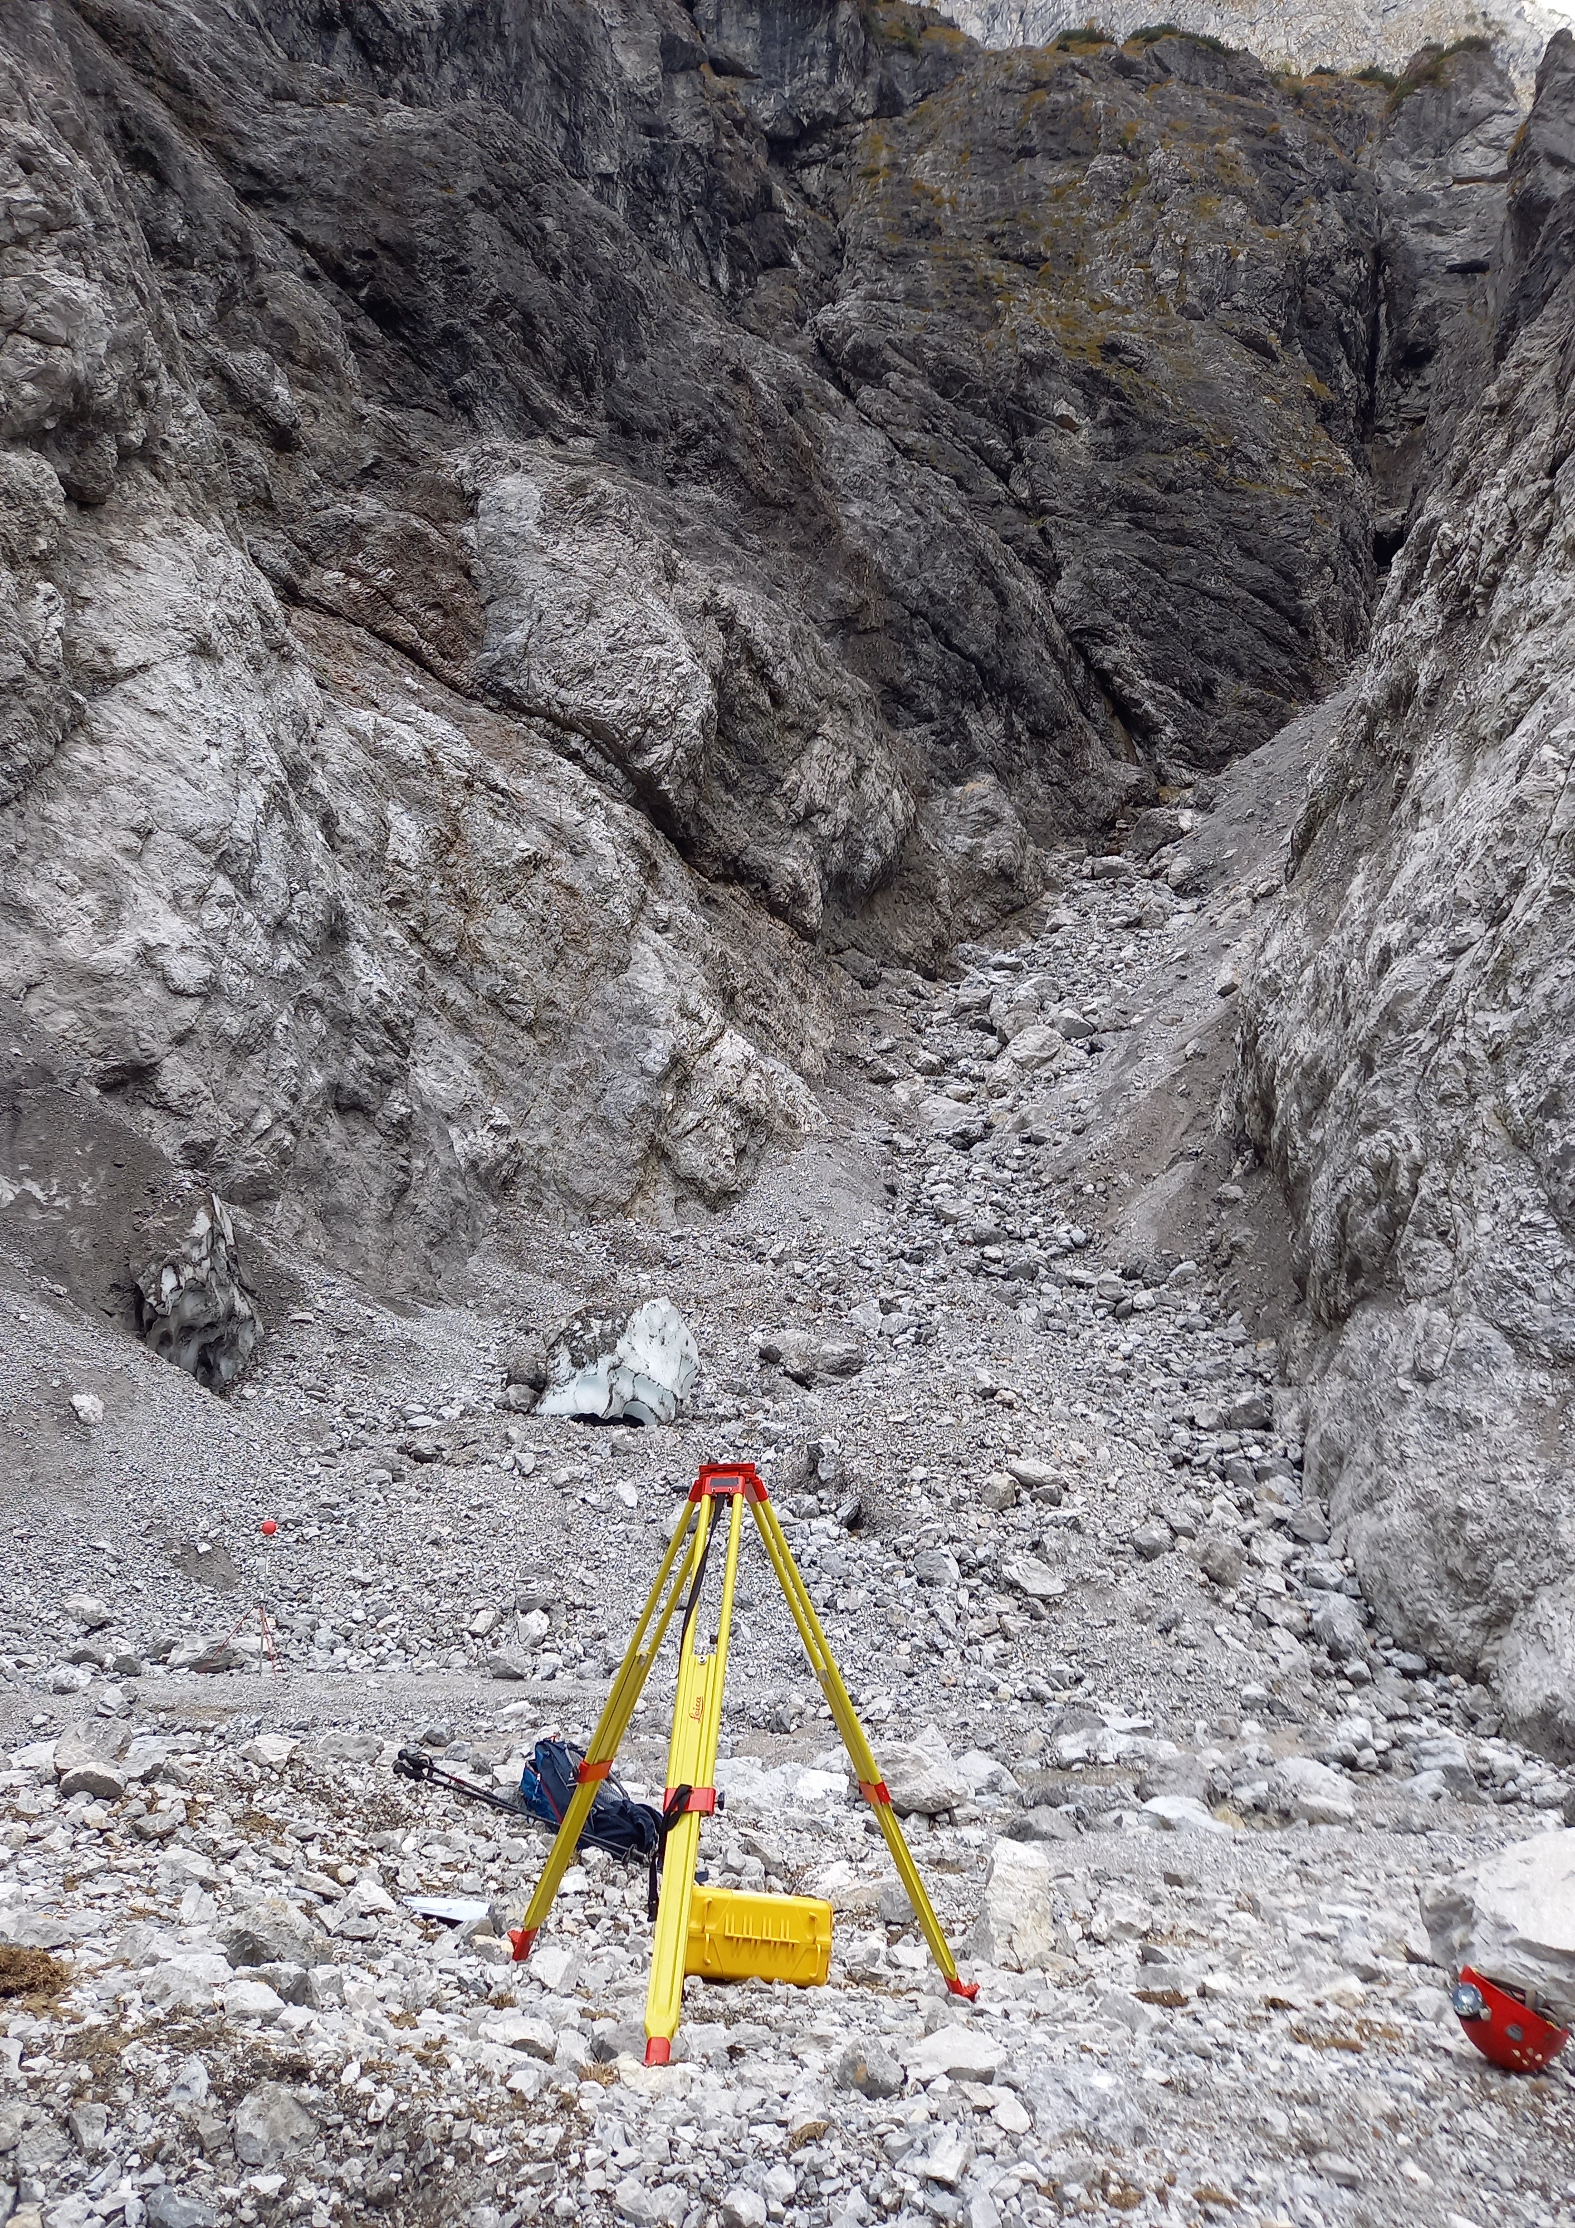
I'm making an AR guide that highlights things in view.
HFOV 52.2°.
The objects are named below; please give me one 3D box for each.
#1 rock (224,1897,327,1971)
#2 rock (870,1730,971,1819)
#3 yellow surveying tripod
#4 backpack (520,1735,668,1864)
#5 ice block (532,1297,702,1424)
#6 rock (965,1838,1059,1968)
[{"bbox_3d":[-1.447,2.316,4.550,0.280,0.180,0.240,-1,-18,0],"label":"rock"},{"bbox_3d":[0.653,3.289,8.000,0.520,0.360,0.450,-1,-18,0],"label":"rock"},{"bbox_3d":[-0.252,1.706,4.402,1.356,1.462,1.210,-4,-19,8],"label":"yellow surveying tripod"},{"bbox_3d":[-0.770,2.689,6.300,0.270,0.550,0.310,-28,-20,-46],"label":"backpack"},{"bbox_3d":[-2.676,3.903,25.500,2.450,1.850,1.900,-1,-18,0],"label":"ice block"},{"bbox_3d":[0.698,2.492,5.080,0.280,0.370,0.270,-1,-18,0],"label":"rock"}]

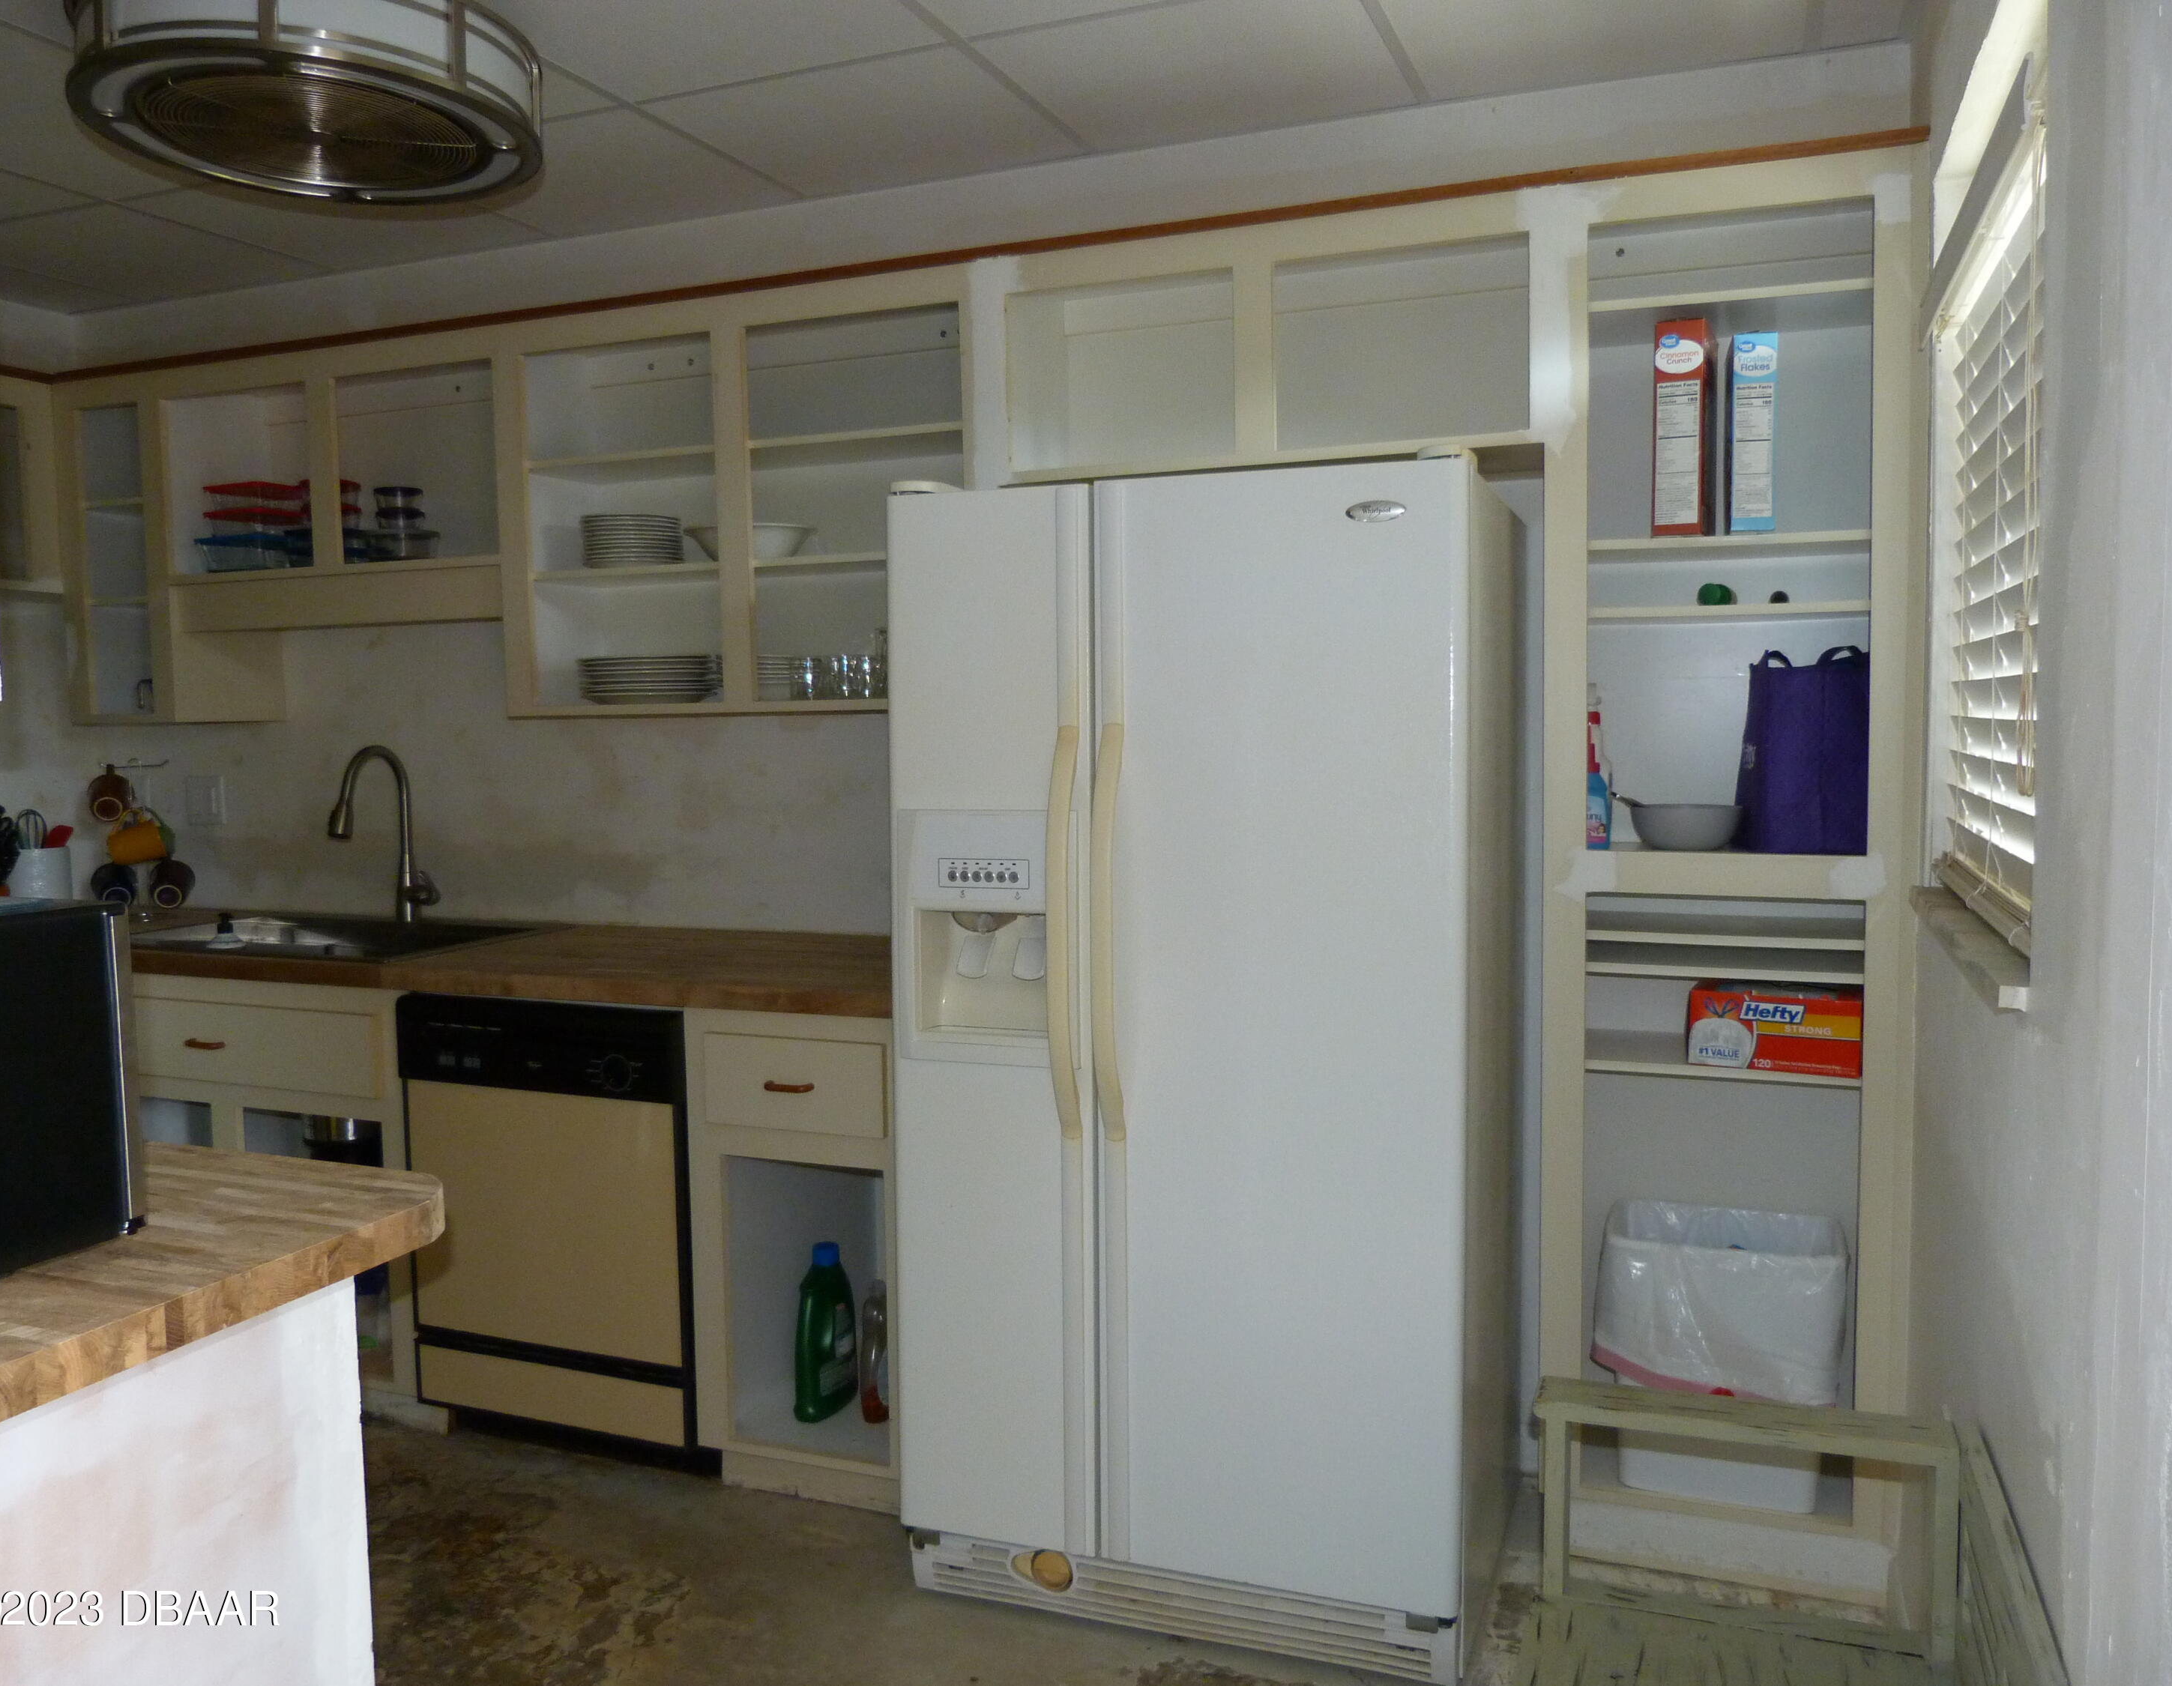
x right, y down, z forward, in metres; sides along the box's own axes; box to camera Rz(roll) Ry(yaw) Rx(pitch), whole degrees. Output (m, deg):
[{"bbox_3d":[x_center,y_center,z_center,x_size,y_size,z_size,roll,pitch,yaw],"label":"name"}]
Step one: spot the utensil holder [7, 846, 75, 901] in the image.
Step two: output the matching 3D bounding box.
[{"bbox_3d":[-2.330,0.099,3.615,0.138,0.163,0.138,1,4,22],"label":"utensil holder"}]

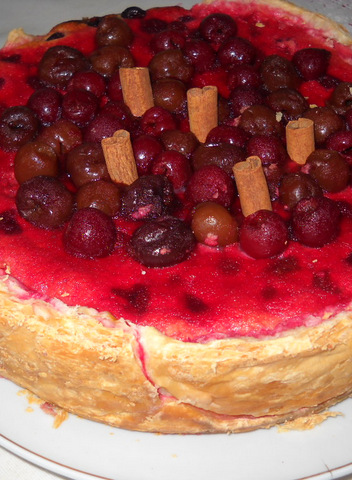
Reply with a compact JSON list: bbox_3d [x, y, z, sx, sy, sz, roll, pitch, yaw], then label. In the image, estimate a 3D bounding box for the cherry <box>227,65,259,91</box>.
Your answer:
[{"bbox_3d":[0.033,-0.079,0.346,0.018,0.017,0.018,2,47,0],"label":"cherry"}]

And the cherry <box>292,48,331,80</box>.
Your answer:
[{"bbox_3d":[0.068,-0.088,0.353,0.019,0.017,0.019,0,48,0],"label":"cherry"}]

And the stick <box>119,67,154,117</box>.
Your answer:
[{"bbox_3d":[-0.017,-0.067,0.332,0.014,0.028,0.011,-10,23,-1],"label":"stick"}]

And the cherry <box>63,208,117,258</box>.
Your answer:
[{"bbox_3d":[-0.034,-0.003,0.277,0.021,0.019,0.020,0,49,0],"label":"cherry"}]

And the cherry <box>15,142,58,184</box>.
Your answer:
[{"bbox_3d":[-0.063,-0.034,0.315,0.020,0.019,0.020,0,47,0],"label":"cherry"}]

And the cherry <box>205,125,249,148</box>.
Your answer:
[{"bbox_3d":[0.023,-0.043,0.313,0.019,0.017,0.019,0,49,0],"label":"cherry"}]

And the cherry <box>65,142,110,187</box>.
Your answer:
[{"bbox_3d":[-0.037,-0.033,0.306,0.020,0.019,0.020,0,48,0],"label":"cherry"}]

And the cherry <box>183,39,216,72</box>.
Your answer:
[{"bbox_3d":[0.012,-0.099,0.378,0.019,0.018,0.018,0,47,0],"label":"cherry"}]

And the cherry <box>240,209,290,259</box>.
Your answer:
[{"bbox_3d":[0.034,-0.002,0.274,0.020,0.019,0.020,2,47,0],"label":"cherry"}]

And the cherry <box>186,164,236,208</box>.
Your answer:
[{"bbox_3d":[0.015,-0.022,0.294,0.020,0.019,0.020,0,48,0],"label":"cherry"}]

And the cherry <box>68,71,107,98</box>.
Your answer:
[{"bbox_3d":[-0.044,-0.075,0.347,0.019,0.017,0.019,0,48,0],"label":"cherry"}]

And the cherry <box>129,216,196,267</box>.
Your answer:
[{"bbox_3d":[-0.005,0.001,0.278,0.026,0.019,0.021,-13,49,-11],"label":"cherry"}]

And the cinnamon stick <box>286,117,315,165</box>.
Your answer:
[{"bbox_3d":[0.056,-0.041,0.311,0.012,0.025,0.010,-5,36,11],"label":"cinnamon stick"}]

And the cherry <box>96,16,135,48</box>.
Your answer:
[{"bbox_3d":[-0.032,-0.111,0.374,0.020,0.018,0.020,2,47,0],"label":"cherry"}]

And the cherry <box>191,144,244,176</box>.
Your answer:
[{"bbox_3d":[0.019,-0.035,0.310,0.024,0.016,0.018,0,48,0],"label":"cherry"}]

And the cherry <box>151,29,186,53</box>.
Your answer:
[{"bbox_3d":[-0.004,-0.101,0.363,0.018,0.017,0.018,0,48,0],"label":"cherry"}]

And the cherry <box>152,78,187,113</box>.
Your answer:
[{"bbox_3d":[-0.003,-0.069,0.335,0.018,0.018,0.018,2,47,0],"label":"cherry"}]

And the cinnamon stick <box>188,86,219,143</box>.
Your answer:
[{"bbox_3d":[0.013,-0.053,0.312,0.013,0.029,0.010,2,37,0],"label":"cinnamon stick"}]

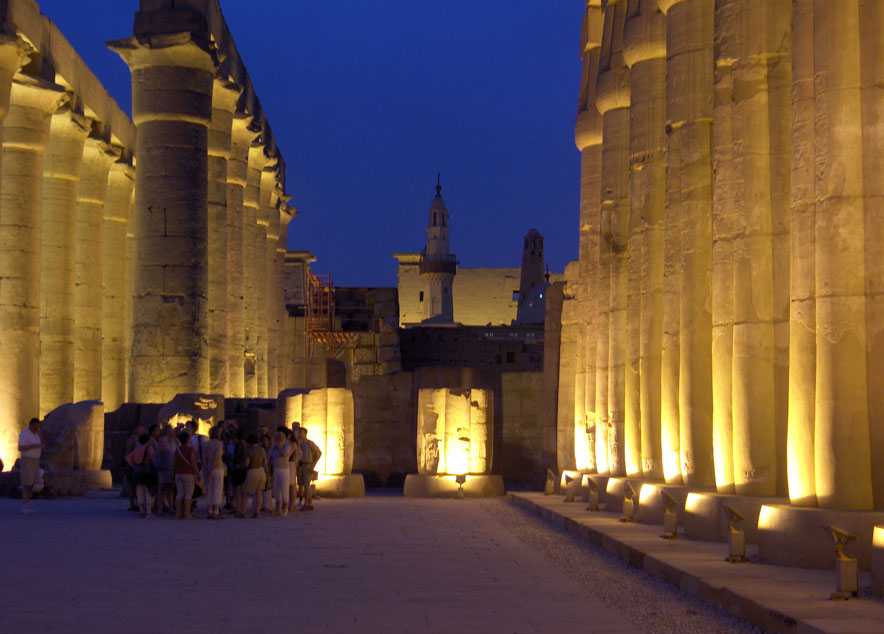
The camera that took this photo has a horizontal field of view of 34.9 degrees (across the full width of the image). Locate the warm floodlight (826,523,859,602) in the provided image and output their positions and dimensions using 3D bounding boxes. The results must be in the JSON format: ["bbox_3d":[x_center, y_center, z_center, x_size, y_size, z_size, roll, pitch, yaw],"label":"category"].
[{"bbox_3d":[3.193,1.943,11.217,0.230,0.600,0.250,0,-5,-2],"label":"warm floodlight"}]

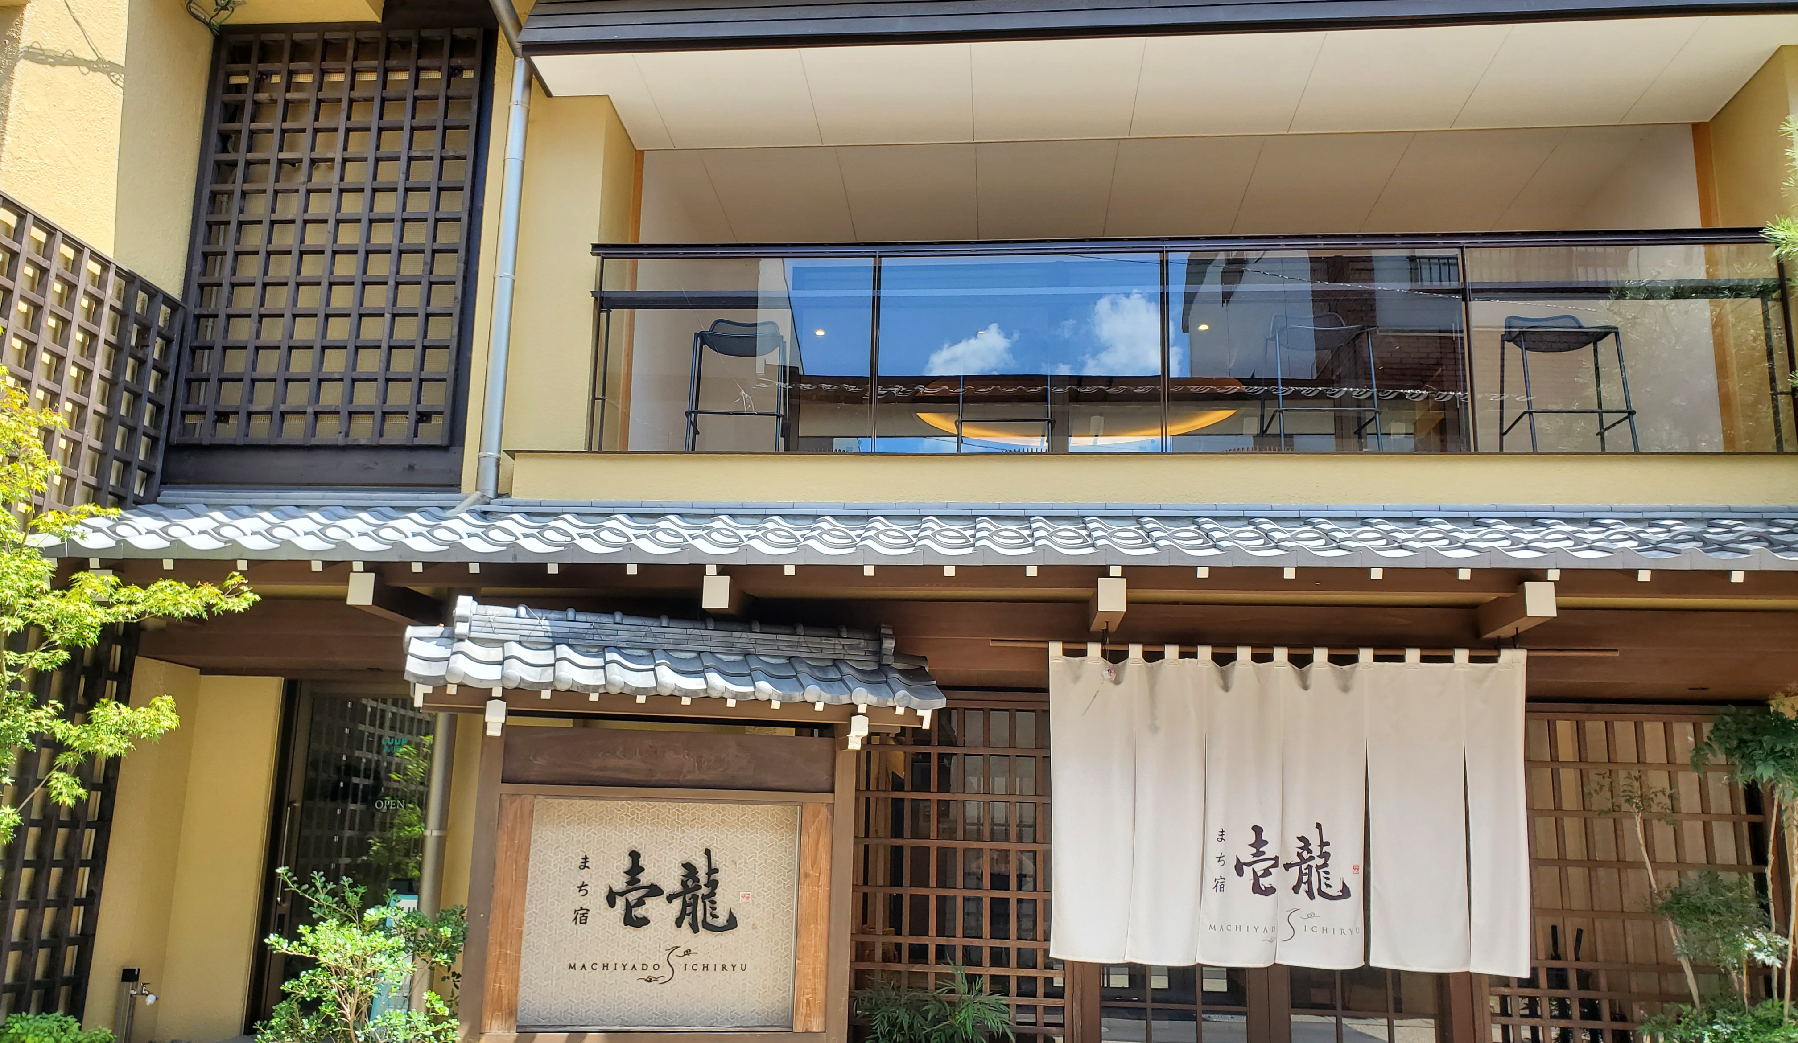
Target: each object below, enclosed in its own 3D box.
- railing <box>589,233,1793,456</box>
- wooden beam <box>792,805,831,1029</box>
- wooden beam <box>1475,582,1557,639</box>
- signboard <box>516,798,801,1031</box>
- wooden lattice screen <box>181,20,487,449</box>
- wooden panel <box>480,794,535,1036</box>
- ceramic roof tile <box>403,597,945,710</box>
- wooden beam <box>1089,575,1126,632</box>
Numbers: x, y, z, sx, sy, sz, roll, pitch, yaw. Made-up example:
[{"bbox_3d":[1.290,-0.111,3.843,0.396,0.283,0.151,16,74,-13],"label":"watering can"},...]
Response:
[{"bbox_3d":[1.231,-0.820,6.268,5.466,1.043,0.080,0,-10,6],"label":"railing"},{"bbox_3d":[-0.359,1.698,5.786,0.140,0.940,0.050,4,-12,-11],"label":"wooden beam"},{"bbox_3d":[2.651,0.382,5.816,0.115,0.145,0.640,0,-11,6],"label":"wooden beam"},{"bbox_3d":[-0.912,1.519,5.217,1.030,0.850,0.045,3,-10,-9],"label":"signboard"},{"bbox_3d":[-2.919,-1.496,7.016,1.482,2.305,0.070,0,-10,6],"label":"wooden lattice screen"},{"bbox_3d":[-1.480,1.485,5.127,0.126,0.859,0.045,3,-10,-9],"label":"wooden panel"},{"bbox_3d":[-0.975,0.587,5.904,2.250,0.410,0.900,4,-12,-11],"label":"ceramic roof tile"},{"bbox_3d":[0.930,0.374,5.993,0.115,0.145,0.640,0,-11,6],"label":"wooden beam"}]

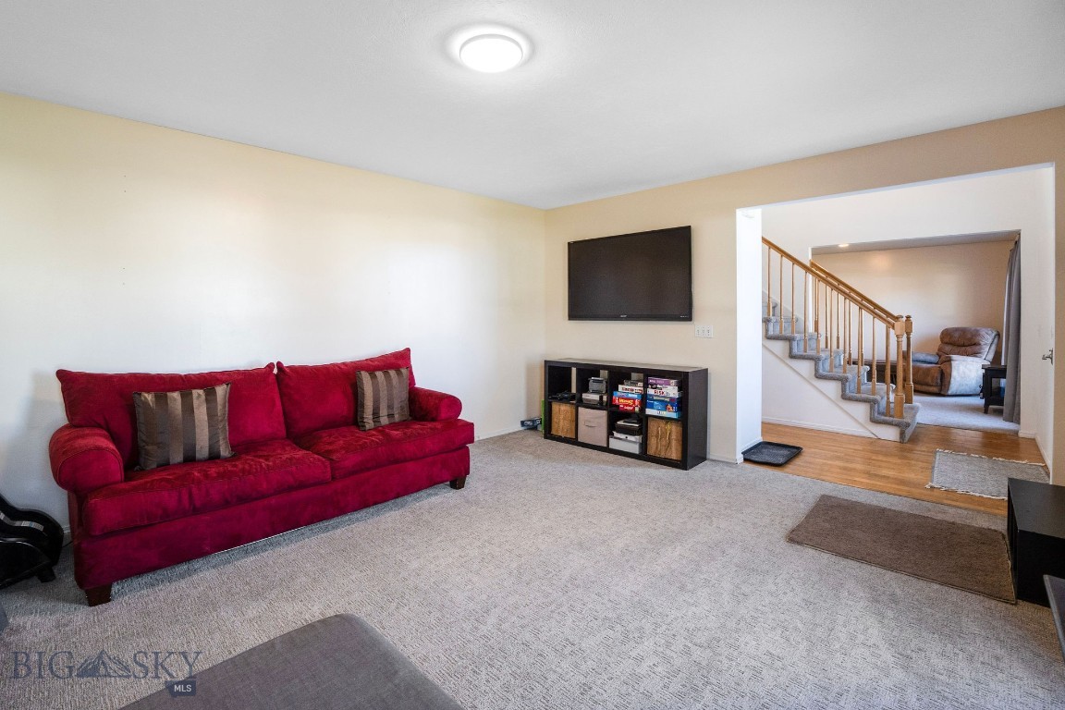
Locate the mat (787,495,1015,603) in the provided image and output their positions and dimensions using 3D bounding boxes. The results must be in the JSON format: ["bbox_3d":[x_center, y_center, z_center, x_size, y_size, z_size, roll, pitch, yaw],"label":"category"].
[{"bbox_3d":[2.012,0.999,2.480,0.900,0.020,0.820,3,6,38],"label":"mat"}]

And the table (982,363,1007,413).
[{"bbox_3d":[5.851,0.422,5.431,0.460,0.590,0.500,4,7,42],"label":"table"}]

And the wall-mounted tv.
[{"bbox_3d":[0.887,-0.718,4.184,1.286,0.796,0.100,4,7,42],"label":"wall-mounted tv"}]

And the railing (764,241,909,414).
[{"bbox_3d":[3.443,-0.384,5.064,1.420,1.920,1.150,4,7,42],"label":"railing"}]

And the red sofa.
[{"bbox_3d":[-1.497,0.532,2.847,2.122,0.960,0.980,-5,7,-41],"label":"red sofa"}]

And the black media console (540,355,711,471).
[{"bbox_3d":[0.800,0.481,4.129,1.490,0.790,0.390,4,7,42],"label":"black media console"}]

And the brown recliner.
[{"bbox_3d":[6.458,0.074,6.996,0.930,0.990,0.890,-1,5,-10],"label":"brown recliner"}]

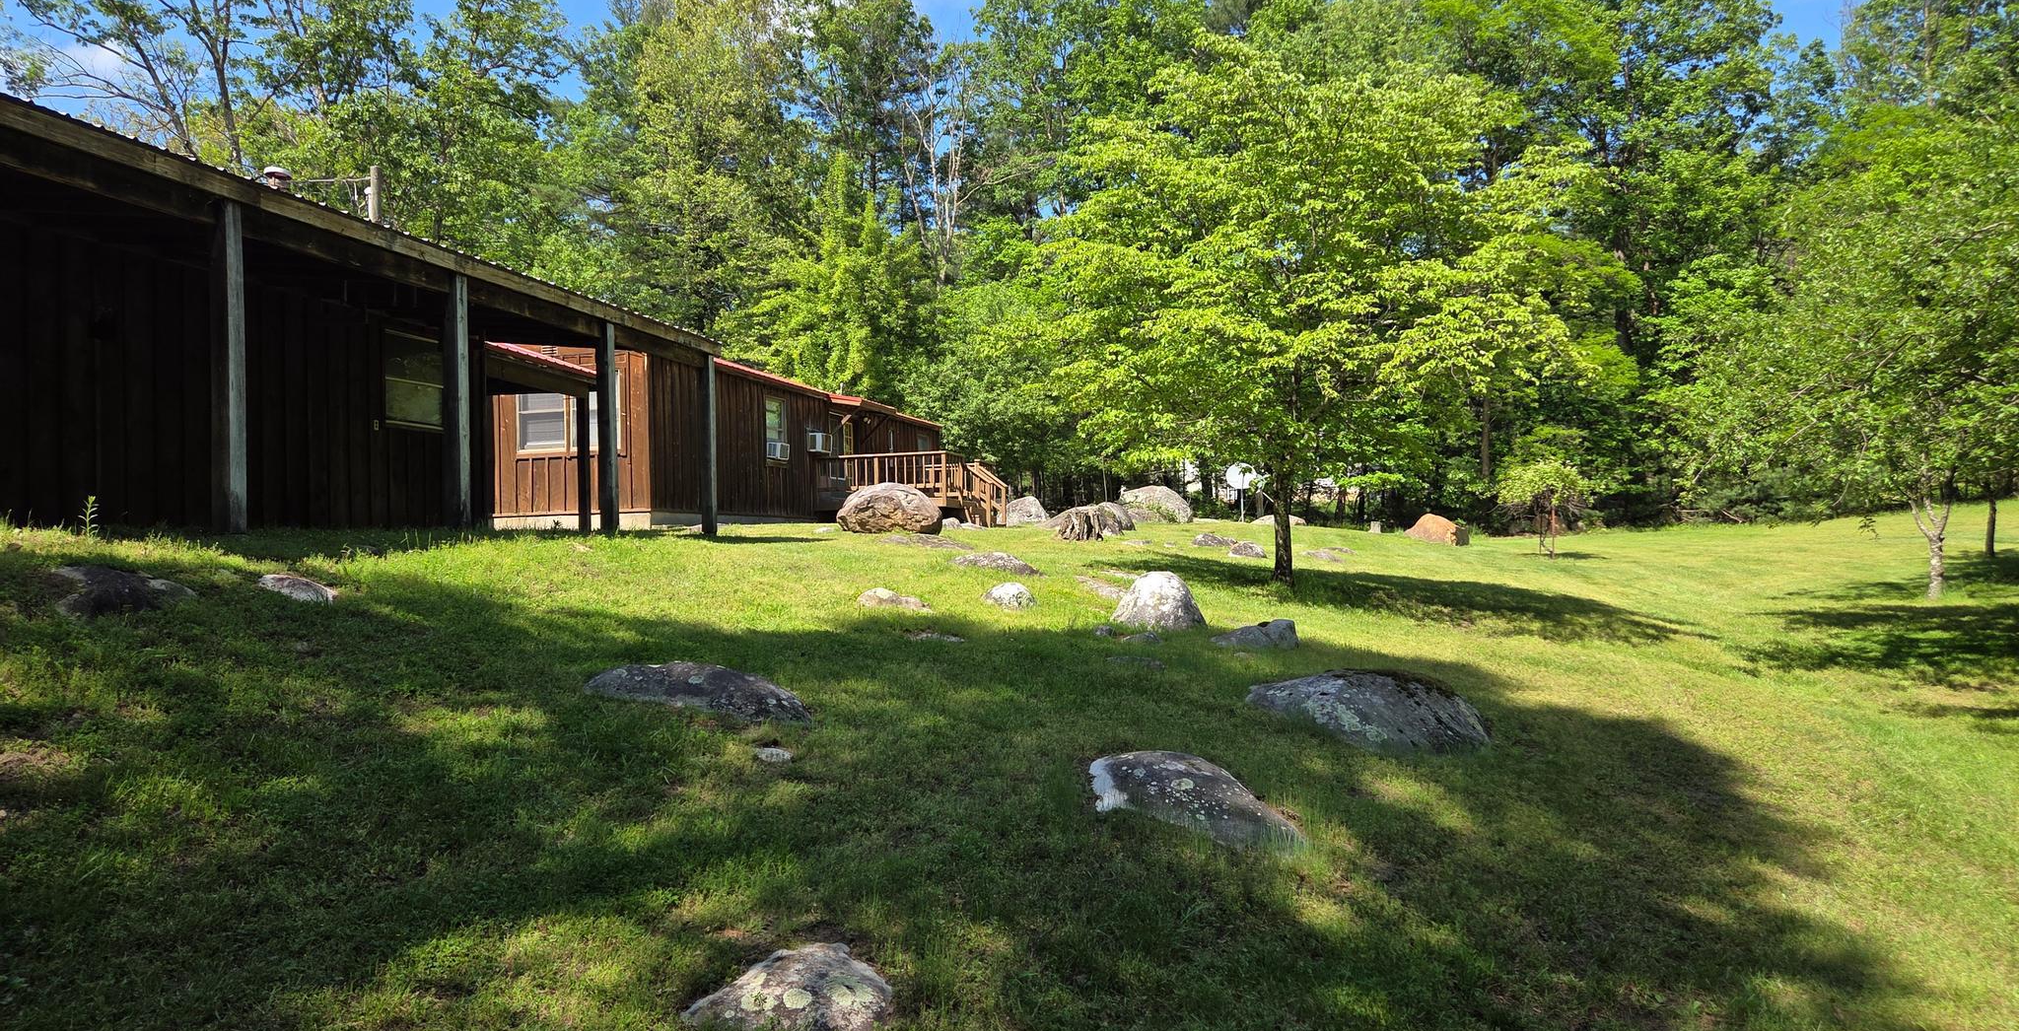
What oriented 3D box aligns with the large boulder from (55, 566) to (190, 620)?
[{"bbox_3d":[-4.233,0.369,6.400,0.569,0.263,0.427,-1,0,-34],"label":"large boulder"}]

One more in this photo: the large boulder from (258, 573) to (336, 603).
[{"bbox_3d":[-3.765,0.384,7.100,0.372,0.159,0.279,-1,0,-28],"label":"large boulder"}]

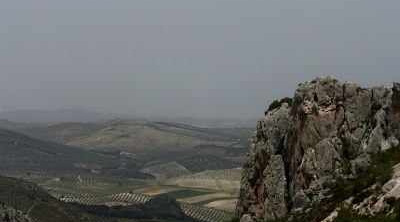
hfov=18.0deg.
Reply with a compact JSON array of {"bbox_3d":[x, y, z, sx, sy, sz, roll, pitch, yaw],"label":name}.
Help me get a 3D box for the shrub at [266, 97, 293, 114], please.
[{"bbox_3d":[5.681,-0.393,90.000,1.860,1.170,1.400,0,0,0],"label":"shrub"}]

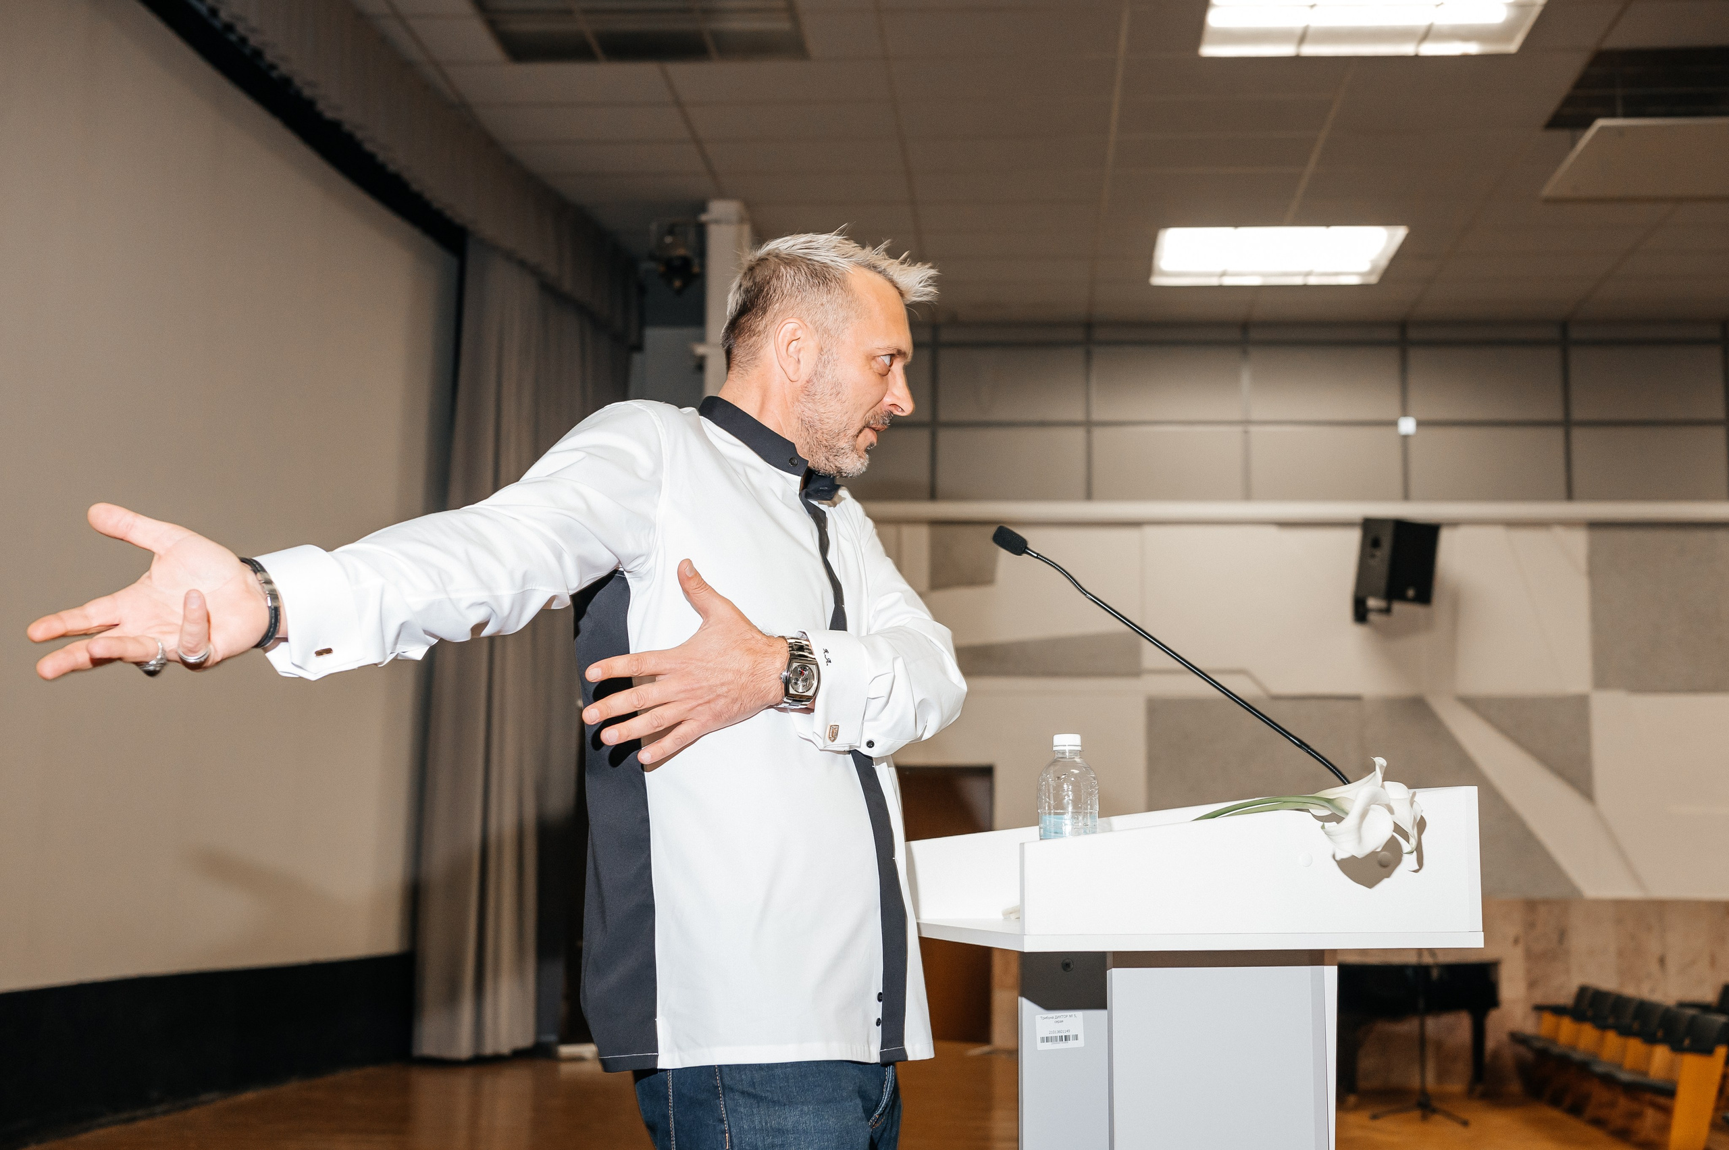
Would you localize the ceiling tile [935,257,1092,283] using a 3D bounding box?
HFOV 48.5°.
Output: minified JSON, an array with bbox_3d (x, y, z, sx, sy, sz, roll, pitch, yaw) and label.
[{"bbox_3d":[1.042,-2.185,13.677,1.200,0.020,0.600,0,-7,5],"label":"ceiling tile"}]

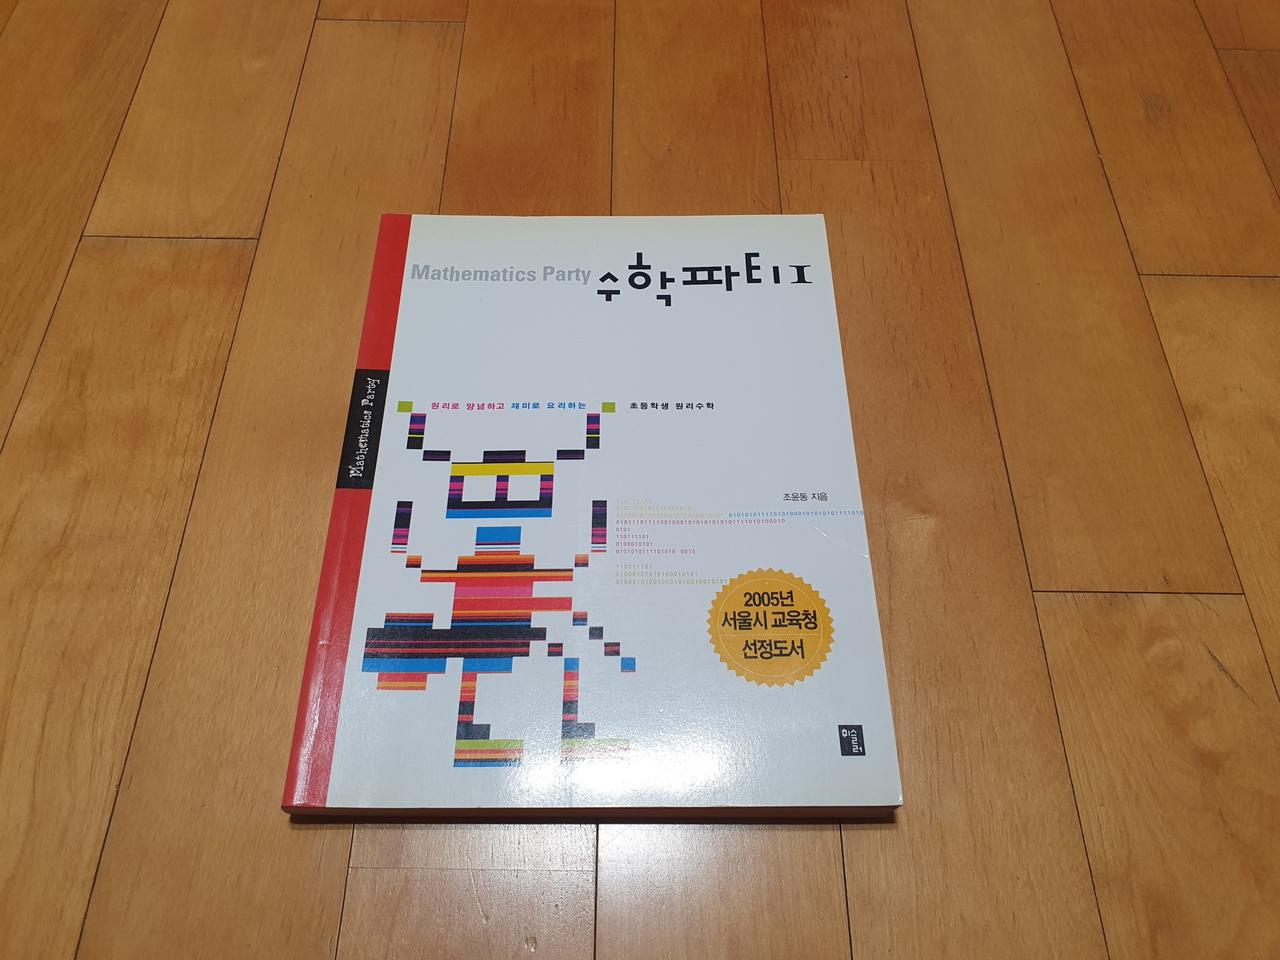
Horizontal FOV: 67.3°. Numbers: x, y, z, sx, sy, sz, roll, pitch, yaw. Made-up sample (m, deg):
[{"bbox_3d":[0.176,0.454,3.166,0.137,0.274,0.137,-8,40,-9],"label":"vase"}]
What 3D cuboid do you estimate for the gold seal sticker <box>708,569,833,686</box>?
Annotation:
[{"bbox_3d":[0.043,0.049,0.317,0.041,0.003,0.041,0,61,-1],"label":"gold seal sticker"}]

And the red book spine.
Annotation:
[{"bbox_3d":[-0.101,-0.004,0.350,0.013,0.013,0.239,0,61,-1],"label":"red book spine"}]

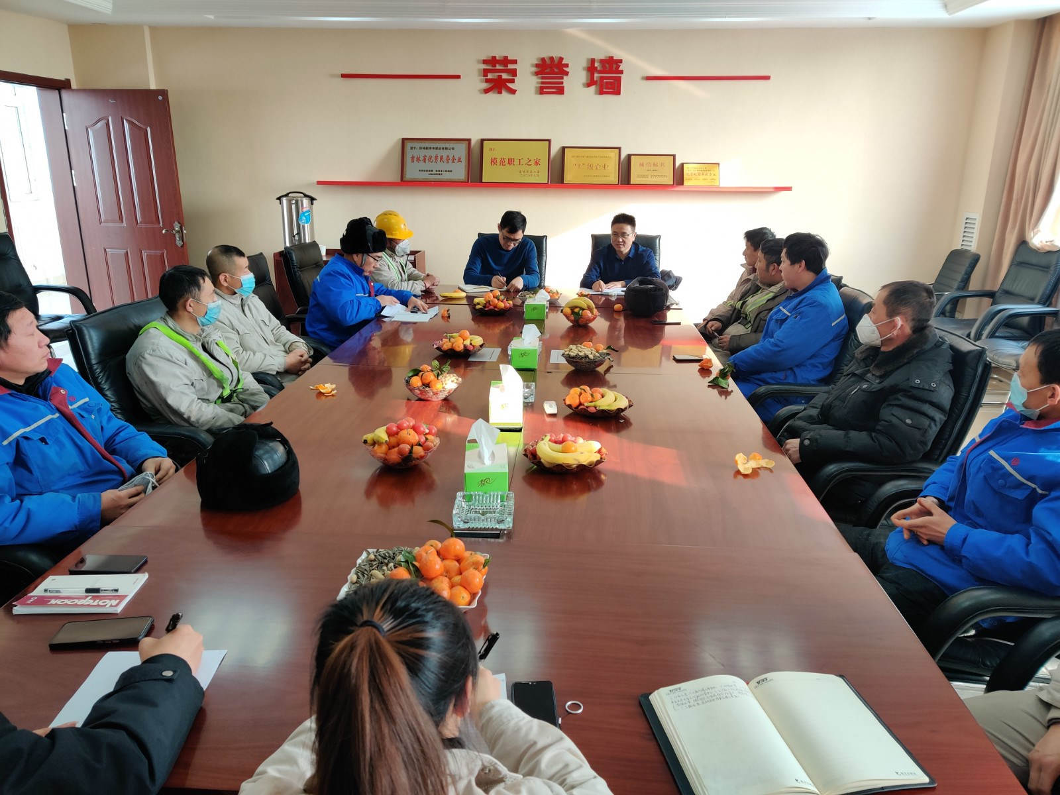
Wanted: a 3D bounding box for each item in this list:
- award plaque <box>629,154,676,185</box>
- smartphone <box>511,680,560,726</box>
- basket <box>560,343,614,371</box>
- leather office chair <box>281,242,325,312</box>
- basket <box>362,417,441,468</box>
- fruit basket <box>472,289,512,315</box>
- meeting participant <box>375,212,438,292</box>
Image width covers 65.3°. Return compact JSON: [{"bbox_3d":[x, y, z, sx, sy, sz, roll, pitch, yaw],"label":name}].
[{"bbox_3d":[0.983,-1.830,6.659,0.376,0.237,0.025,1,9,3],"label":"award plaque"},{"bbox_3d":[0.012,0.530,1.385,0.075,0.009,0.158,-1,17,-5],"label":"smartphone"},{"bbox_3d":[0.252,-0.177,3.655,0.222,0.098,0.222,1,16,0],"label":"basket"},{"bbox_3d":[-1.169,-0.407,5.320,0.670,1.080,0.630,4,16,11],"label":"leather office chair"},{"bbox_3d":[-0.383,0.124,2.471,0.237,0.130,0.235,1,16,3],"label":"basket"},{"bbox_3d":[-0.216,-0.561,4.845,0.243,0.135,0.243,1,17,3],"label":"fruit basket"},{"bbox_3d":[-0.954,-0.613,5.612,0.760,1.285,0.550,8,18,23],"label":"meeting participant"}]

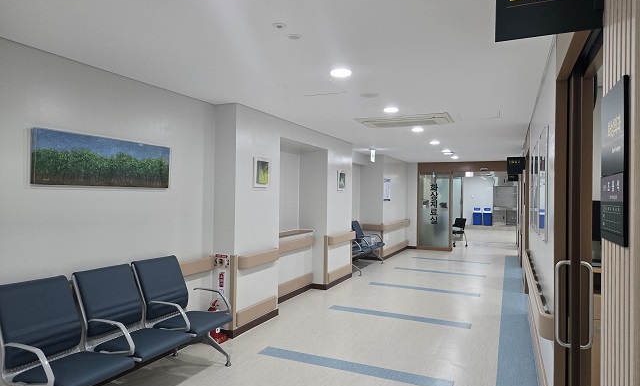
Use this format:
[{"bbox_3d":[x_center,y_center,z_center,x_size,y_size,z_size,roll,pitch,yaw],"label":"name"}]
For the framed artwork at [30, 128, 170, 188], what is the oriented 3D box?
[{"bbox_3d":[-1.644,-0.236,3.360,0.040,0.375,1.222,0,0,24],"label":"framed artwork"}]

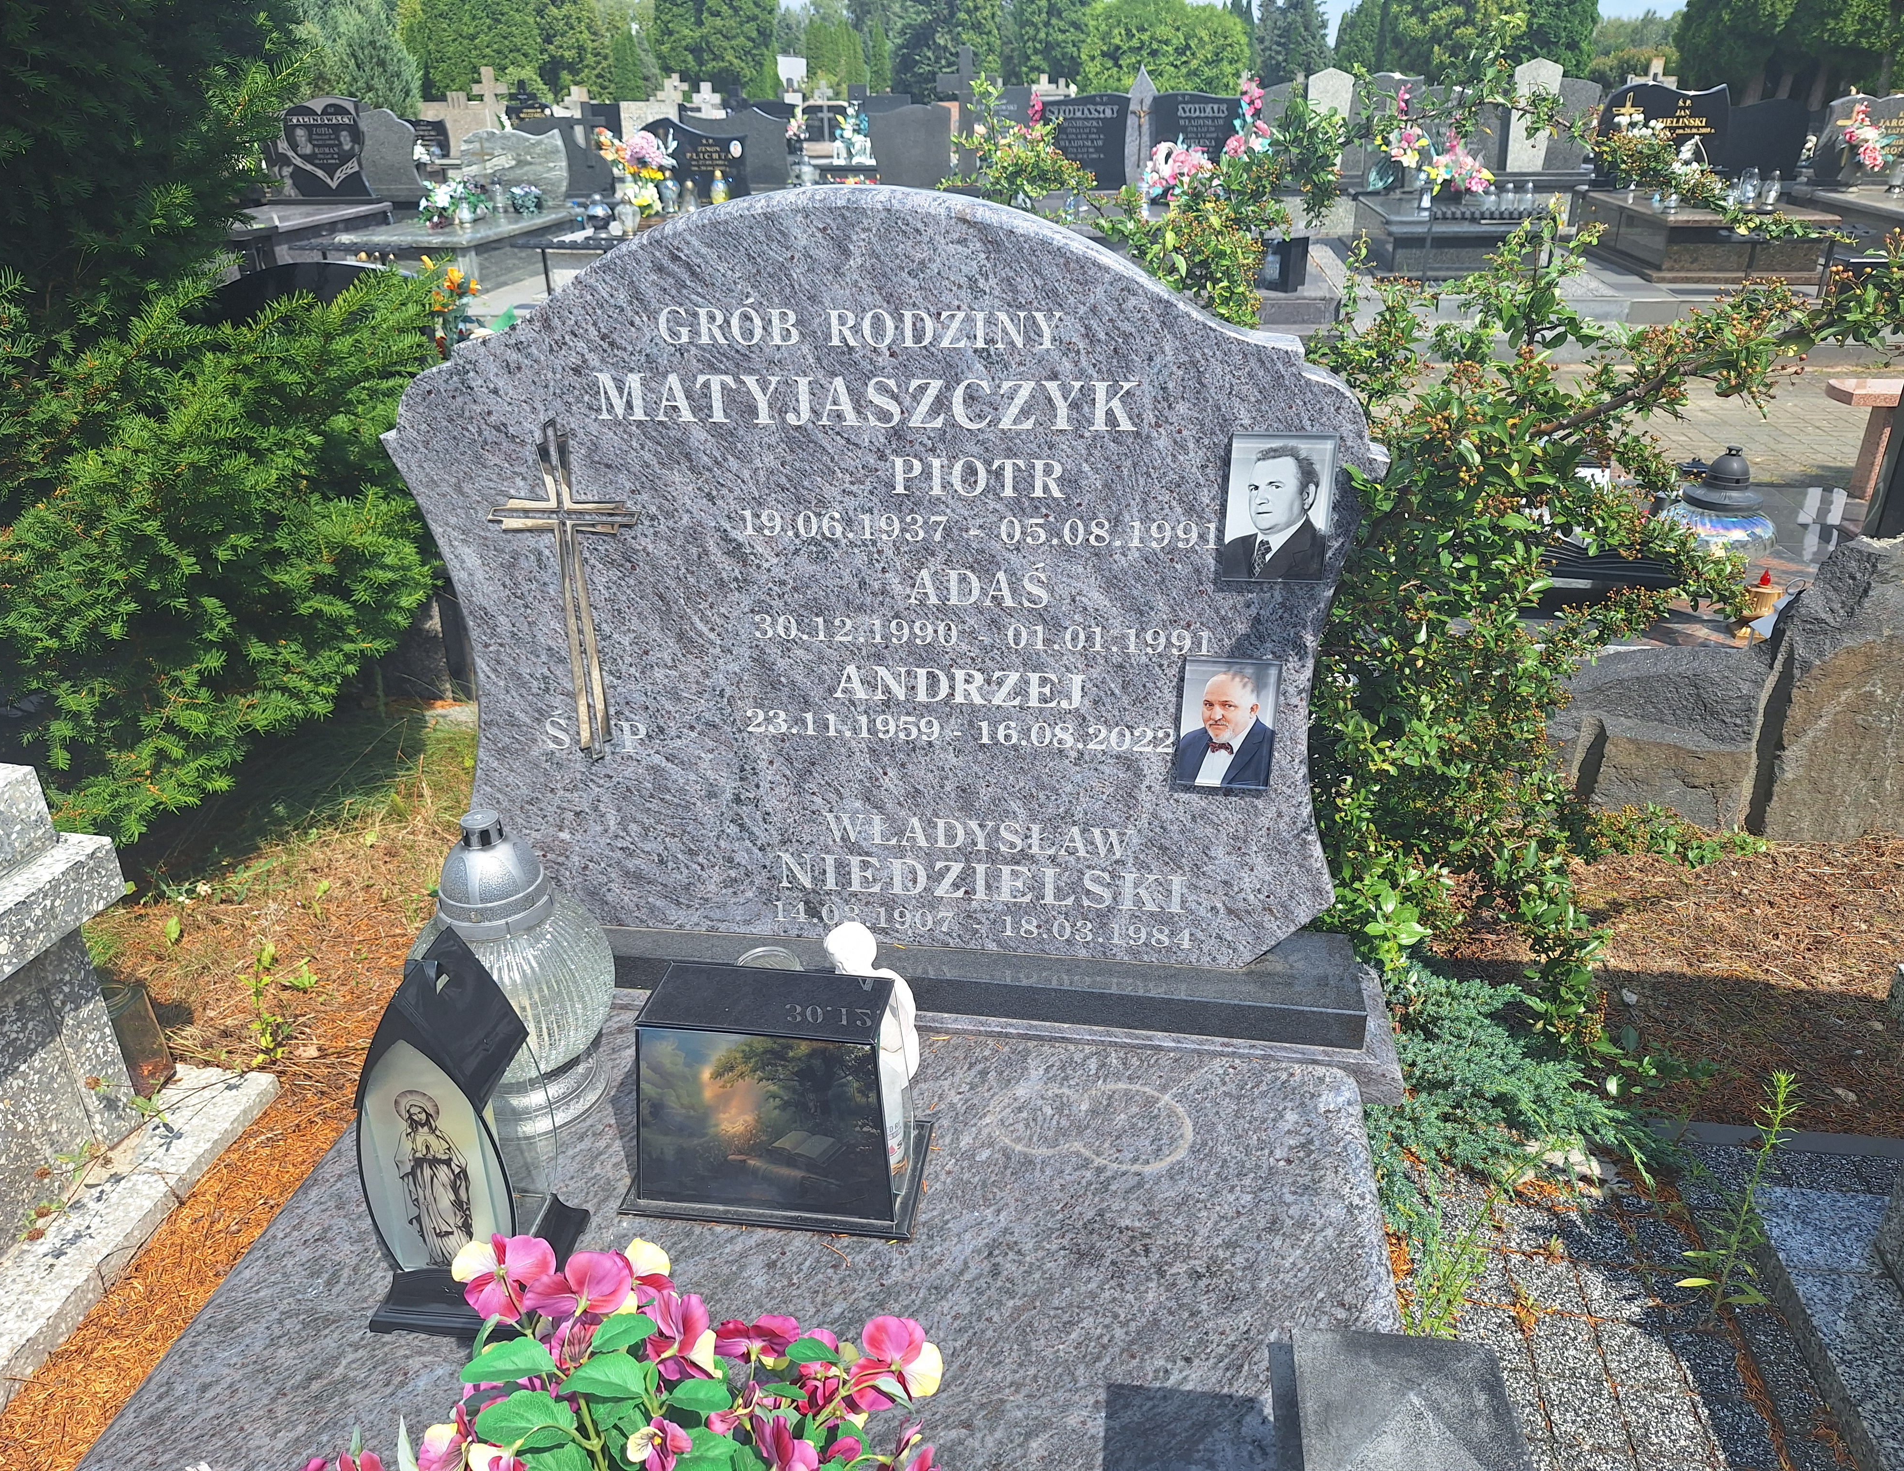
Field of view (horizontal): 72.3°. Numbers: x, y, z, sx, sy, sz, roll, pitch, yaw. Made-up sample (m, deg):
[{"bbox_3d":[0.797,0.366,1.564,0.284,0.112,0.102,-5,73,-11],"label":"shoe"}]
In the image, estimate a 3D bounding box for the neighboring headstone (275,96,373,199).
[{"bbox_3d":[-5.371,-4.950,10.989,0.930,0.770,0.100,3,27,8],"label":"neighboring headstone"}]

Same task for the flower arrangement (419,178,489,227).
[{"bbox_3d":[-3.543,-3.858,9.360,0.475,0.306,0.320,3,28,8],"label":"flower arrangement"}]

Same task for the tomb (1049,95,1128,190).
[{"bbox_3d":[1.089,-4.769,10.464,0.709,0.703,0.080,3,28,8],"label":"tomb"}]

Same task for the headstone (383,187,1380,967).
[{"bbox_3d":[-0.086,-0.140,1.411,1.030,0.835,0.065,3,25,8],"label":"headstone"}]

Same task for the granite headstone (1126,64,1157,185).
[{"bbox_3d":[1.514,-4.864,10.420,0.256,0.884,0.090,3,28,8],"label":"granite headstone"}]

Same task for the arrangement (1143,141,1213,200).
[{"bbox_3d":[1.665,-4.154,9.550,0.502,0.417,0.330,3,28,8],"label":"arrangement"}]

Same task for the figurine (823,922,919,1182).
[{"bbox_3d":[-0.084,0.289,1.400,0.100,0.210,0.100,-18,32,-28],"label":"figurine"}]

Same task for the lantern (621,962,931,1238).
[{"bbox_3d":[-0.176,0.349,1.291,0.290,0.210,0.155,3,28,8],"label":"lantern"}]

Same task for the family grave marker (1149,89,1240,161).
[{"bbox_3d":[1.925,-4.694,10.282,0.688,0.693,0.080,3,28,8],"label":"family grave marker"}]

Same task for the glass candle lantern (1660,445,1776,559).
[{"bbox_3d":[1.599,-0.488,2.722,0.220,0.233,0.220,3,28,8],"label":"glass candle lantern"}]

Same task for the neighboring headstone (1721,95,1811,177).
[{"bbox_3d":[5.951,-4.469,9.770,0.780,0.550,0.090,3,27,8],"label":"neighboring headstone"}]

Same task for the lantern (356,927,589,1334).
[{"bbox_3d":[-0.443,0.351,1.147,0.155,0.350,0.145,2,28,5],"label":"lantern"}]

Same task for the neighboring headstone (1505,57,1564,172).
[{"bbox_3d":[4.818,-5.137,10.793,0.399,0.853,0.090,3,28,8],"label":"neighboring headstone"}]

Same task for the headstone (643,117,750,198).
[{"bbox_3d":[-2.023,-4.583,10.339,0.892,0.580,0.080,3,28,8],"label":"headstone"}]

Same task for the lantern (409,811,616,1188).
[{"bbox_3d":[-0.469,0.240,1.382,0.213,0.360,0.213,3,27,8],"label":"lantern"}]

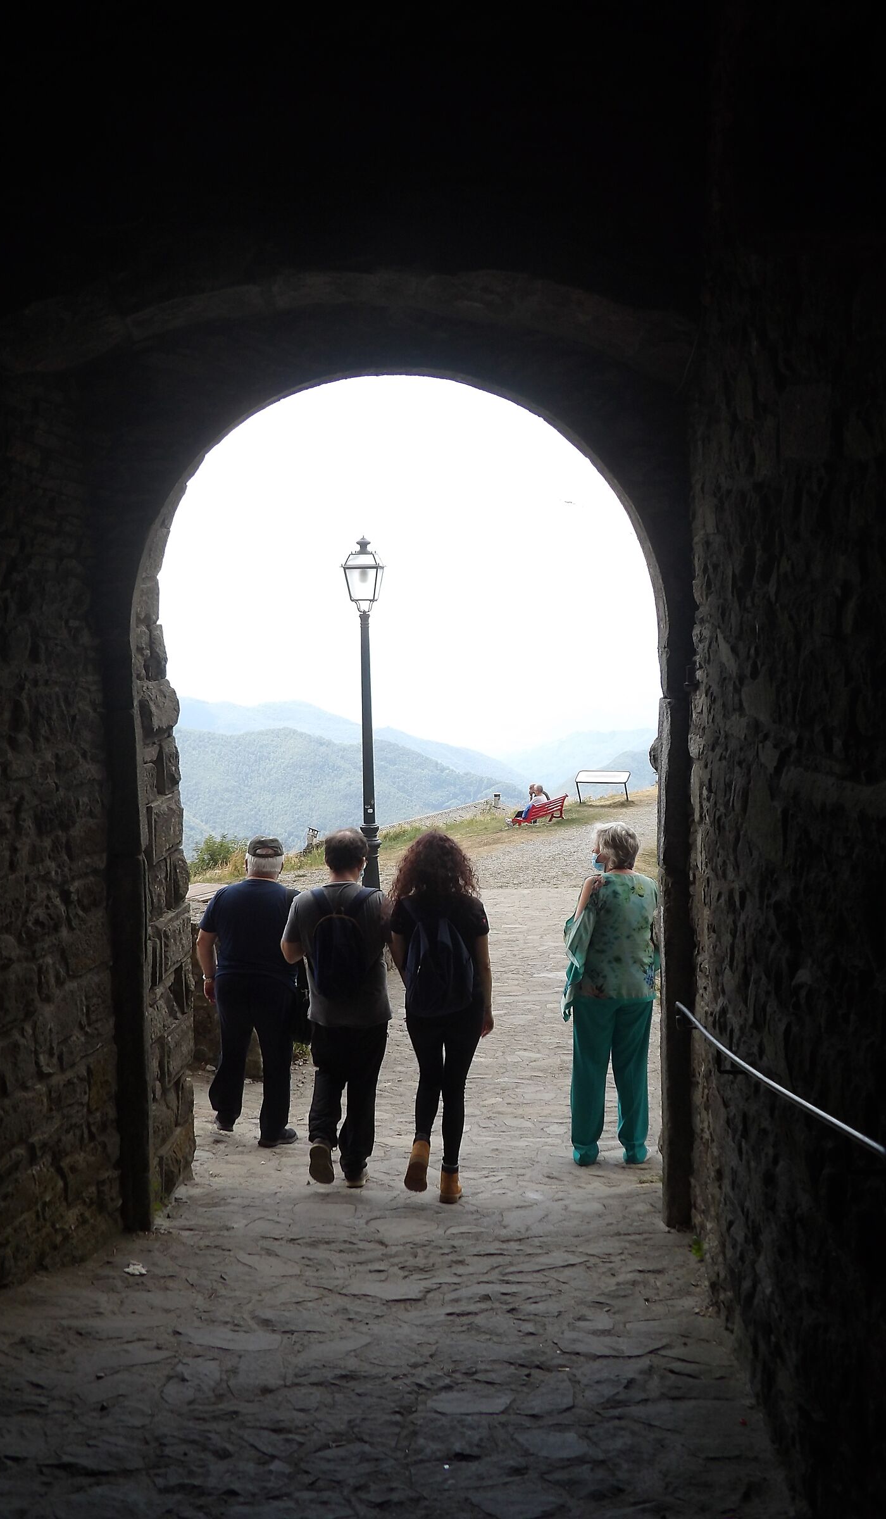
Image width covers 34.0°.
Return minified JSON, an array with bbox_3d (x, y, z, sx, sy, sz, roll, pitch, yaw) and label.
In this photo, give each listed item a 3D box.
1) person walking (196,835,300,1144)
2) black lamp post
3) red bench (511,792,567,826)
[{"bbox_3d":[-1.079,1.277,8.050,0.570,1.710,0.420,-1,3,4],"label":"person walking"},{"bbox_3d":[-0.795,-0.234,15.400,0.410,4.300,0.410,-1,3,10],"label":"black lamp post"},{"bbox_3d":[2.775,1.432,41.300,0.660,0.750,1.800,1,7,33],"label":"red bench"}]

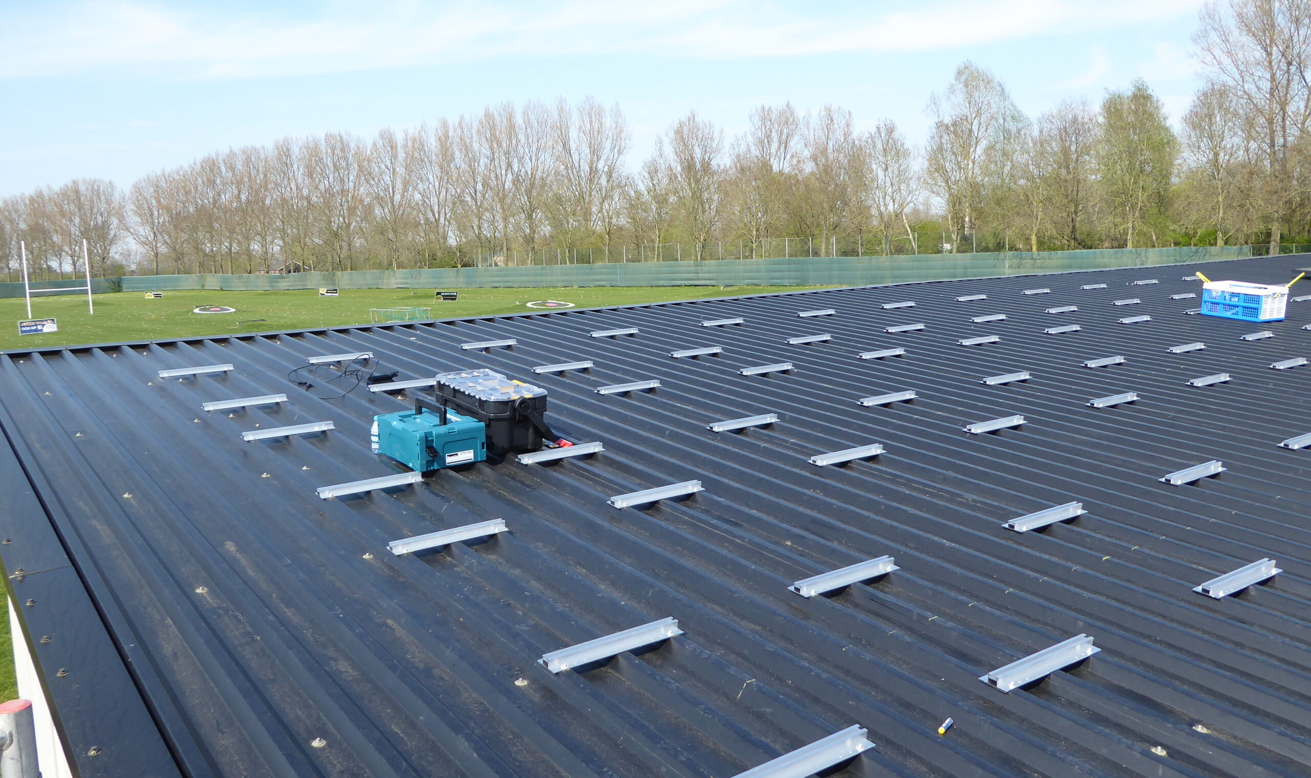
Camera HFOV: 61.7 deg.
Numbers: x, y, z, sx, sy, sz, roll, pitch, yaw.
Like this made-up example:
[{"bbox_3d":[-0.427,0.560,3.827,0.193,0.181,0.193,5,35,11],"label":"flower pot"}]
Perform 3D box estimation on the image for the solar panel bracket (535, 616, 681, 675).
[{"bbox_3d":[-0.109,0.649,2.811,0.400,0.032,0.080,-8,15,-37],"label":"solar panel bracket"}]

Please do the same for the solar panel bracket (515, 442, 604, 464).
[{"bbox_3d":[-0.396,0.268,4.639,0.402,0.026,0.079,-8,15,-36],"label":"solar panel bracket"}]

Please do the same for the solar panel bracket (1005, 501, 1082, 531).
[{"bbox_3d":[1.384,0.448,3.892,0.400,0.032,0.080,-8,15,-37],"label":"solar panel bracket"}]

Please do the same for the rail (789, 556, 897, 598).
[{"bbox_3d":[0.572,0.558,3.301,0.400,0.032,0.080,-8,15,-37],"label":"rail"}]

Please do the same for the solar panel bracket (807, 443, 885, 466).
[{"bbox_3d":[0.821,0.277,4.674,0.402,0.026,0.079,-8,15,-36],"label":"solar panel bracket"}]

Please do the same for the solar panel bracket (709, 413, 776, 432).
[{"bbox_3d":[0.416,0.154,5.192,0.397,0.025,0.076,-8,15,-36],"label":"solar panel bracket"}]

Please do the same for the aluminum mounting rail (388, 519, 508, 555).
[{"bbox_3d":[-0.675,0.480,3.599,0.402,0.026,0.079,-8,15,-36],"label":"aluminum mounting rail"}]

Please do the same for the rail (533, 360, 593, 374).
[{"bbox_3d":[-0.545,-0.133,6.553,0.402,0.026,0.079,-8,15,-36],"label":"rail"}]

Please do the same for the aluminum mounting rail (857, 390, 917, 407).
[{"bbox_3d":[1.220,0.045,5.772,0.397,0.025,0.076,-8,15,-36],"label":"aluminum mounting rail"}]

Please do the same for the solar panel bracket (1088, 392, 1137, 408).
[{"bbox_3d":[2.440,0.056,5.844,0.402,0.026,0.079,-8,15,-36],"label":"solar panel bracket"}]

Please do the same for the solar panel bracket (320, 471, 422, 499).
[{"bbox_3d":[-1.075,0.359,4.153,0.402,0.026,0.079,-8,15,-36],"label":"solar panel bracket"}]

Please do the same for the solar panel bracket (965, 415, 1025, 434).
[{"bbox_3d":[1.620,0.162,5.235,0.397,0.025,0.076,-8,15,-36],"label":"solar panel bracket"}]

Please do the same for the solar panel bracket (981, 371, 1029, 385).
[{"bbox_3d":[2.059,-0.064,6.431,0.400,0.032,0.080,-8,15,-37],"label":"solar panel bracket"}]

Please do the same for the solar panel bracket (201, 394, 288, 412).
[{"bbox_3d":[-2.046,0.059,5.481,0.397,0.025,0.076,-8,15,-36],"label":"solar panel bracket"}]

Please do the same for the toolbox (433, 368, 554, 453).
[{"bbox_3d":[-0.717,0.099,4.841,0.304,0.245,0.595,-7,14,-32],"label":"toolbox"}]

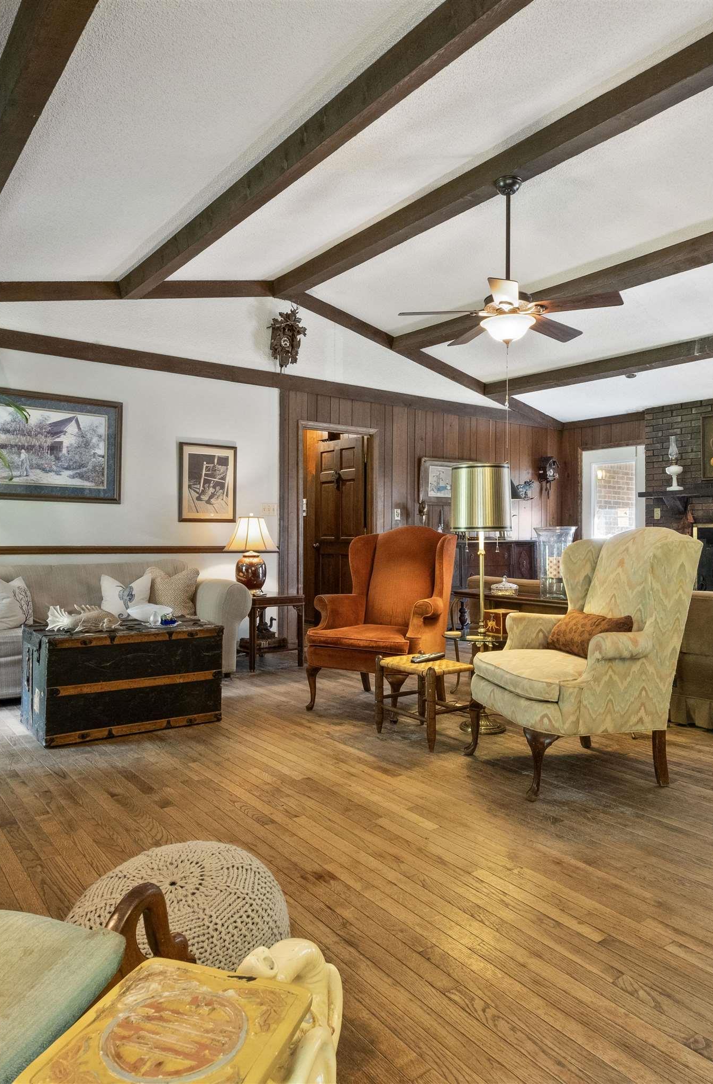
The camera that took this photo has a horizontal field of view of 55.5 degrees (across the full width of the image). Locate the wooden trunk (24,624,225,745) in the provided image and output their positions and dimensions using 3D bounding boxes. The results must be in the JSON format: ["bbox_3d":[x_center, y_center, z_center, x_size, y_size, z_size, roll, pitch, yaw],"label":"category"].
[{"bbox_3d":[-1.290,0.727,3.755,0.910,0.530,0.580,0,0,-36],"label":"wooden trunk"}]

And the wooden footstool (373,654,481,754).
[{"bbox_3d":[0.362,0.801,3.498,0.345,0.400,0.430,0,0,-38],"label":"wooden footstool"}]

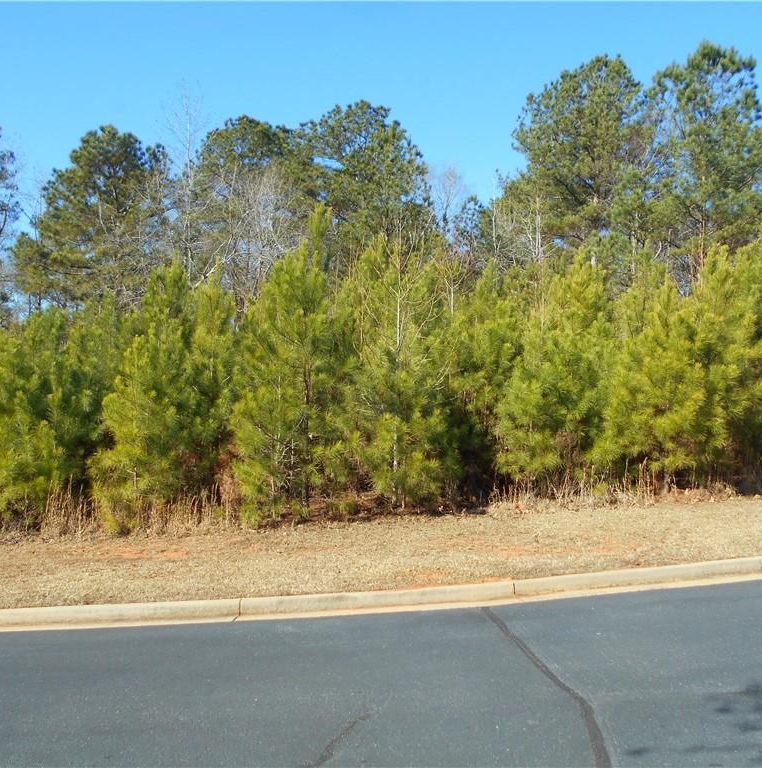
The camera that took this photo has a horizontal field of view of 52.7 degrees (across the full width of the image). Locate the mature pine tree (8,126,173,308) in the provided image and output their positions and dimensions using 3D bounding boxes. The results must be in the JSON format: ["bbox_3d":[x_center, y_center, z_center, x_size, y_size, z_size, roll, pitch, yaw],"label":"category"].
[{"bbox_3d":[-13.301,-4.242,35.199,7.099,15.303,7.099,0,-2,0],"label":"mature pine tree"}]

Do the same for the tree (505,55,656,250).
[{"bbox_3d":[8.672,-5.937,33.265,6.436,16.934,6.436,0,-2,0],"label":"tree"}]

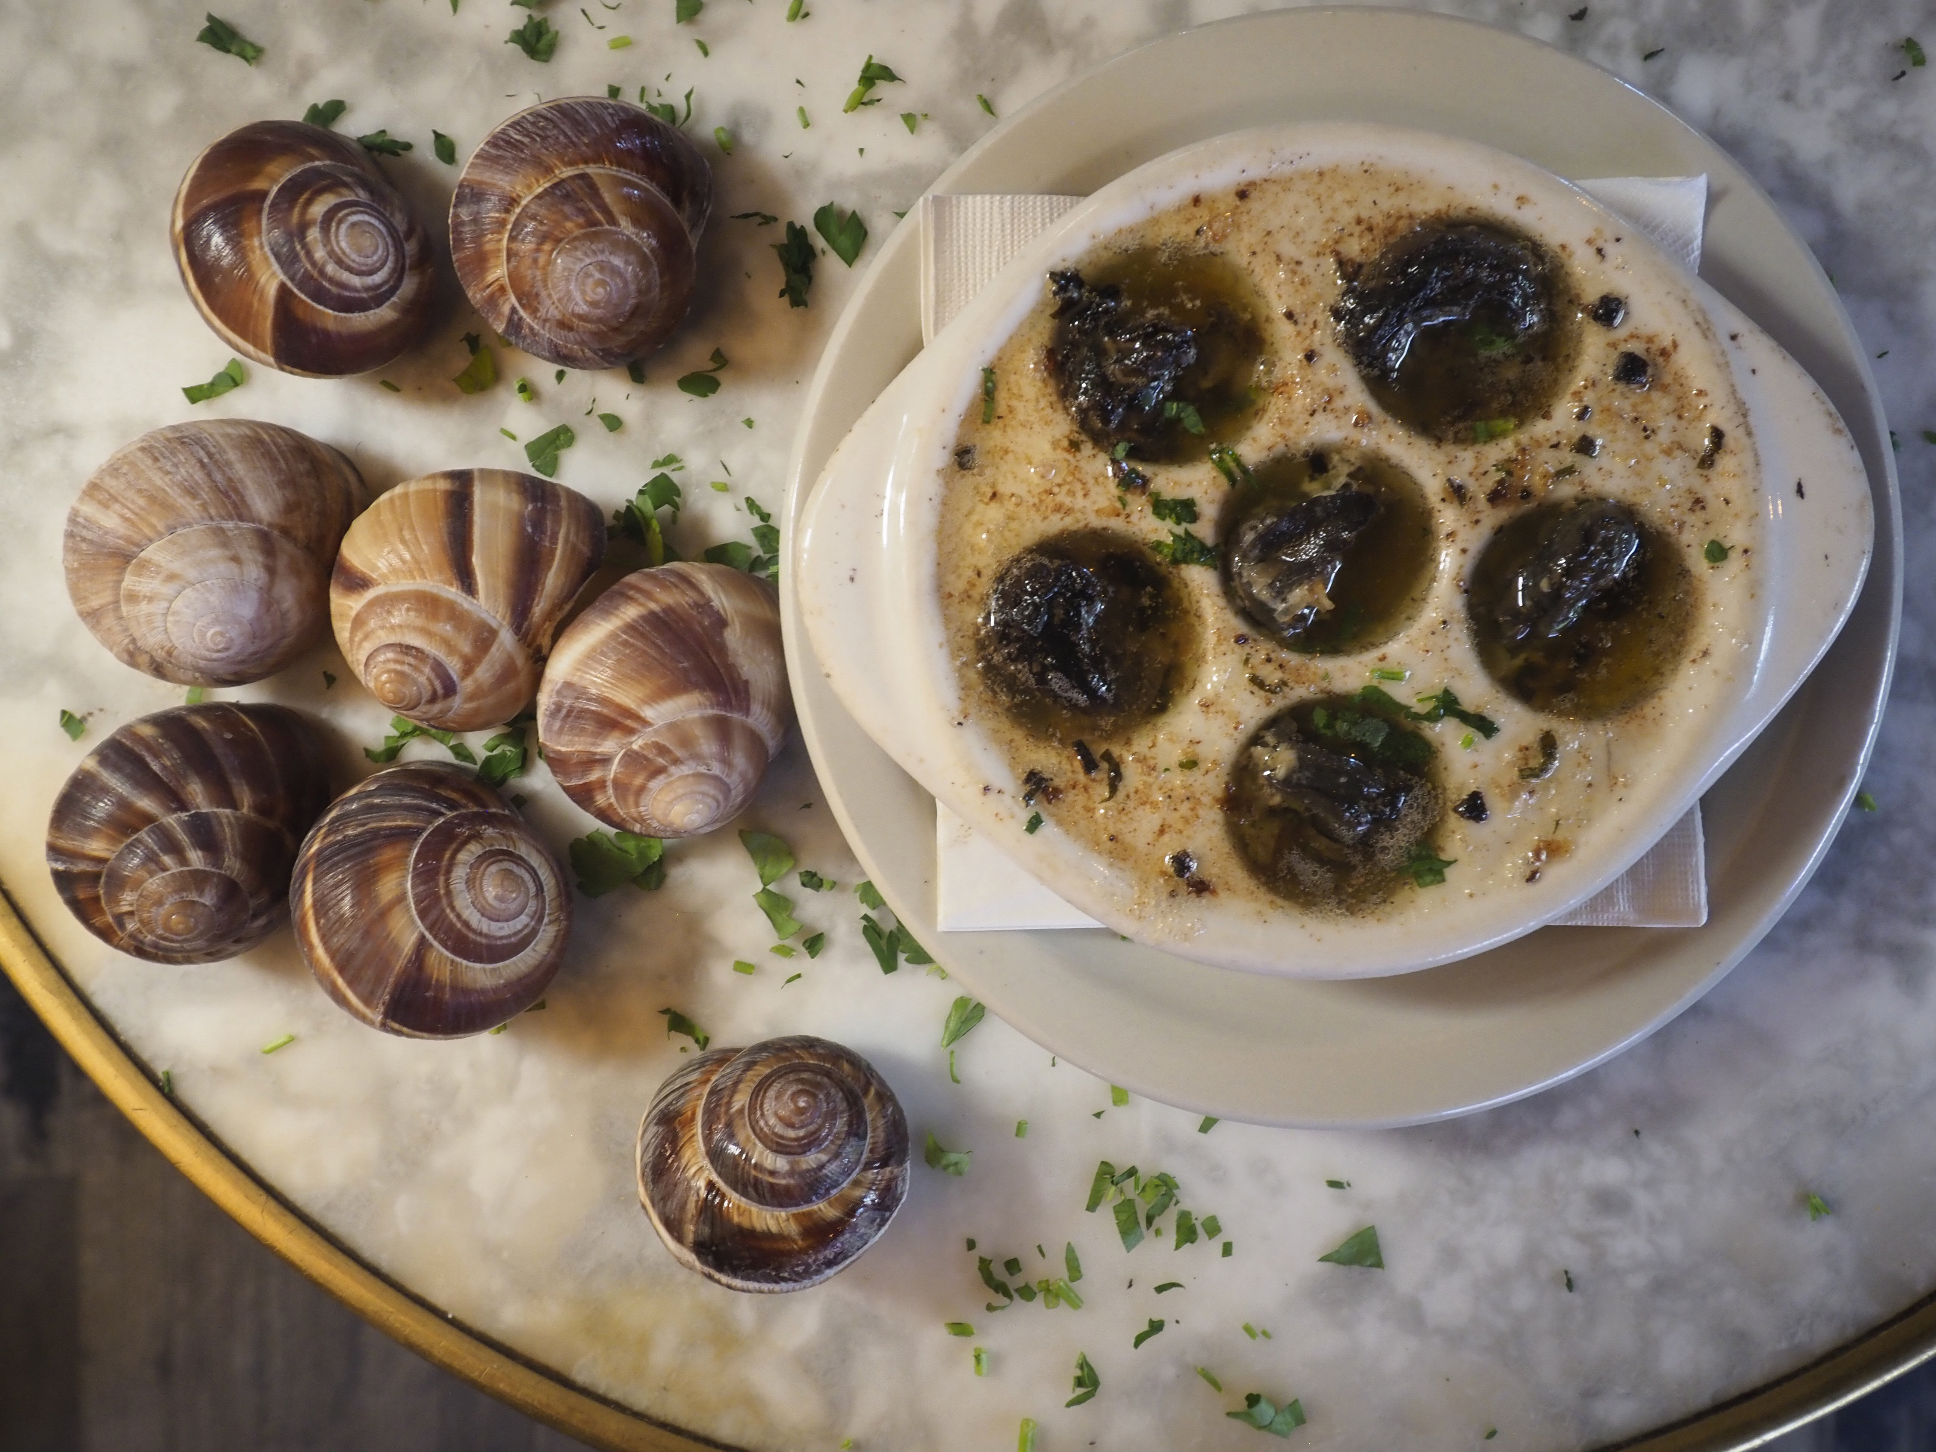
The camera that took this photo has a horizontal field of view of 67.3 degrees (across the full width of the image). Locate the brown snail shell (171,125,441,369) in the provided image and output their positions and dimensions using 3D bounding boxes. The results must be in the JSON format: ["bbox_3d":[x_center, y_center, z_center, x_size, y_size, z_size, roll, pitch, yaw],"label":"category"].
[{"bbox_3d":[-0.106,-0.076,0.233,0.040,0.034,0.039,0,91,1],"label":"brown snail shell"}]

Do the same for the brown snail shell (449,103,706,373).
[{"bbox_3d":[-0.061,-0.078,0.232,0.041,0.035,0.042,0,91,1],"label":"brown snail shell"}]

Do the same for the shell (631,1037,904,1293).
[{"bbox_3d":[-0.031,0.070,0.234,0.041,0.035,0.042,0,91,1],"label":"shell"}]

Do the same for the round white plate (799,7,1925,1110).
[{"bbox_3d":[0.059,-0.025,0.238,0.176,0.021,0.176,0,91,1],"label":"round white plate"}]

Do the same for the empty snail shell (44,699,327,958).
[{"bbox_3d":[-0.125,0.017,0.234,0.040,0.034,0.044,27,91,0],"label":"empty snail shell"}]

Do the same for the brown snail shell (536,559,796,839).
[{"bbox_3d":[-0.048,-0.004,0.233,0.040,0.034,0.044,4,91,1],"label":"brown snail shell"}]

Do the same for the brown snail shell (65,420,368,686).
[{"bbox_3d":[-0.120,-0.028,0.233,0.044,0.036,0.044,21,91,0],"label":"brown snail shell"}]

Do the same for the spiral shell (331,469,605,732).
[{"bbox_3d":[-0.080,-0.020,0.233,0.045,0.035,0.040,-31,90,1],"label":"spiral shell"}]

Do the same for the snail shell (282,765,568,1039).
[{"bbox_3d":[-0.086,0.028,0.233,0.044,0.037,0.043,0,91,1],"label":"snail shell"}]

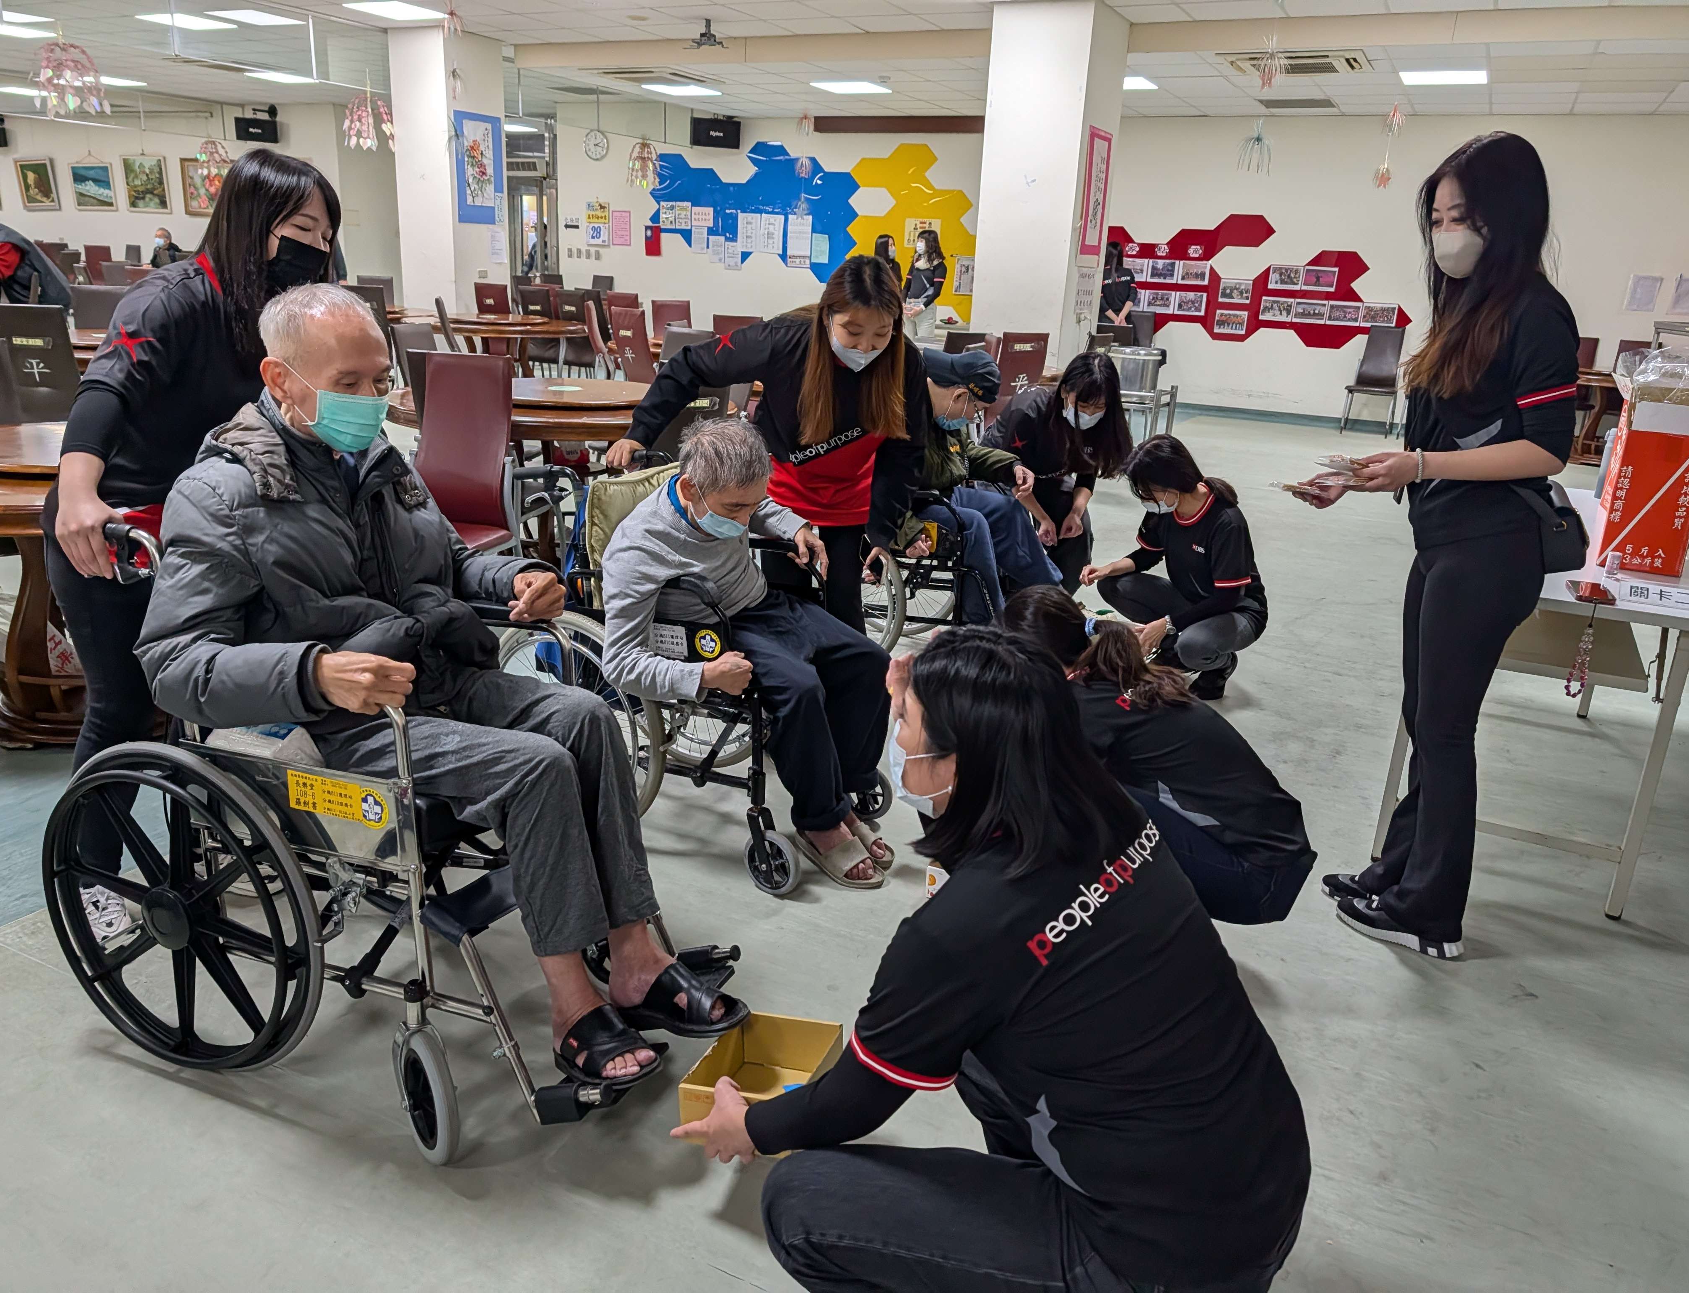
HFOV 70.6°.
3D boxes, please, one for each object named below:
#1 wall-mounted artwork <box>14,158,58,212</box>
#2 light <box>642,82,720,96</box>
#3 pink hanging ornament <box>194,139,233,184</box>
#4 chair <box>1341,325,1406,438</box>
[{"bbox_3d":[-12.488,-7.137,18.422,0.860,0.740,0.060,12,20,25],"label":"wall-mounted artwork"},{"bbox_3d":[-1.598,-5.531,11.822,0.610,0.060,0.610,12,20,25],"label":"light"},{"bbox_3d":[-8.850,-6.825,16.700,0.460,0.580,0.460,12,20,25],"label":"pink hanging ornament"},{"bbox_3d":[4.923,-2.459,11.134,0.440,1.000,0.560,15,22,33],"label":"chair"}]

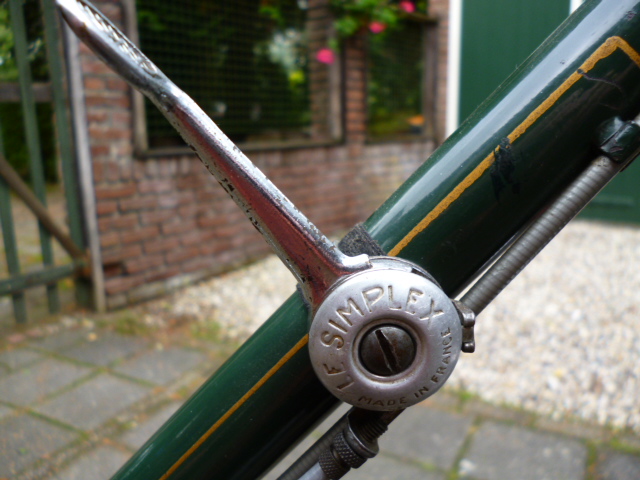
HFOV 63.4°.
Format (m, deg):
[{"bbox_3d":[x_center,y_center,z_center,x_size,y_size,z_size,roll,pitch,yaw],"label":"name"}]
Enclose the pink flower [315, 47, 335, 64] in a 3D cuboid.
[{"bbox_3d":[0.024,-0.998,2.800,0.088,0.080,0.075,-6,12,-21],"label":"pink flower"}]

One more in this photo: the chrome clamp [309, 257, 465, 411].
[{"bbox_3d":[0.014,0.020,0.112,0.032,0.032,0.012,-1,11,1],"label":"chrome clamp"}]

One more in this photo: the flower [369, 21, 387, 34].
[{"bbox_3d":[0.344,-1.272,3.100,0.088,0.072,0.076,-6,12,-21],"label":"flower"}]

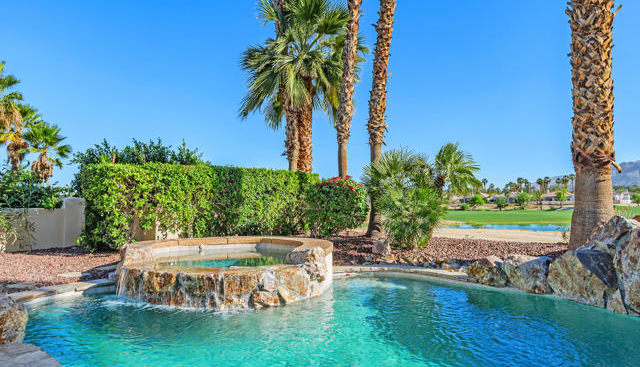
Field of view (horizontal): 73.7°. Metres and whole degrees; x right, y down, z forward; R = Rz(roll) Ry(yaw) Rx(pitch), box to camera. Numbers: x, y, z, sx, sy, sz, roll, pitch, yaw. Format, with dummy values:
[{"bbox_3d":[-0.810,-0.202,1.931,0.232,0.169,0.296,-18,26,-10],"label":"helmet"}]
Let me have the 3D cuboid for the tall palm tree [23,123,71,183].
[{"bbox_3d":[-19.229,-0.970,30.053,3.400,6.650,3.400,0,-2,0],"label":"tall palm tree"}]

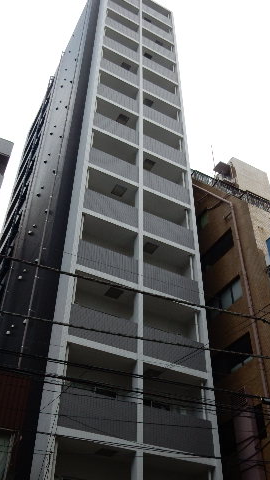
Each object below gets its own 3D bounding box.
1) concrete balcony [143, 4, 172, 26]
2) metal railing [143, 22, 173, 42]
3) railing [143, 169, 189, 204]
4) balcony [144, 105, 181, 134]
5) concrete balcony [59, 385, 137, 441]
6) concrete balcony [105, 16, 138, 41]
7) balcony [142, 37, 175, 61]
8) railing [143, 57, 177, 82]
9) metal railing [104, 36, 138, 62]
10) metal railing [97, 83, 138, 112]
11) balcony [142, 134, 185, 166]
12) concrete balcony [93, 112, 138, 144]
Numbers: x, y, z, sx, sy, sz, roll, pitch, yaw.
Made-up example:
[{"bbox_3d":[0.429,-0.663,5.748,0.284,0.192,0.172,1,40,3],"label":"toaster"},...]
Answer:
[{"bbox_3d":[1.699,-17.302,35.730,2.582,1.216,0.200,20,-46,-20],"label":"concrete balcony"},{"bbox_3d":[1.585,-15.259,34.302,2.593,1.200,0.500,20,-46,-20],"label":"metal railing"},{"bbox_3d":[1.476,-2.470,22.504,2.593,1.200,0.250,20,-46,-20],"label":"railing"},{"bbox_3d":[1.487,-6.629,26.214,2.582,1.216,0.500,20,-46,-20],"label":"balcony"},{"bbox_3d":[-1.126,5.212,13.747,2.527,1.200,0.250,20,-46,-20],"label":"concrete balcony"},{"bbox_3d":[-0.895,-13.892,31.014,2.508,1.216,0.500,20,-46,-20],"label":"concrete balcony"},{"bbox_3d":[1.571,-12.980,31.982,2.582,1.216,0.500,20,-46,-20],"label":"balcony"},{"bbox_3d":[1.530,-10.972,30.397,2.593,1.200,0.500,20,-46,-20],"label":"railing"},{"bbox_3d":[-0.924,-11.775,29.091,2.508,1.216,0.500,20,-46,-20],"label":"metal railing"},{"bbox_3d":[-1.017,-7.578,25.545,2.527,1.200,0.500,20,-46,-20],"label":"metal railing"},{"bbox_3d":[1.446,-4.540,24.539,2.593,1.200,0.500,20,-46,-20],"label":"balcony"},{"bbox_3d":[-0.937,-5.513,23.224,2.508,1.216,0.200,20,-46,-20],"label":"concrete balcony"}]

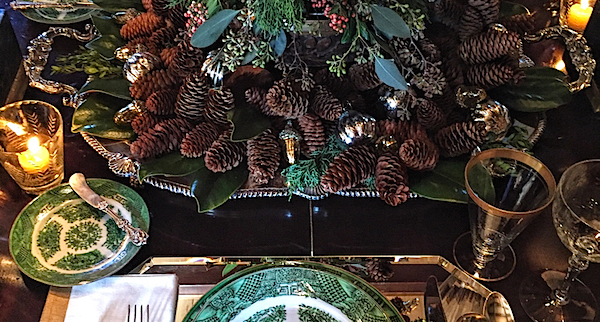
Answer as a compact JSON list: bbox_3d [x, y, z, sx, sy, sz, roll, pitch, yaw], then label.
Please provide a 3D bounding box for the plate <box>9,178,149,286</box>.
[{"bbox_3d":[-0.246,0.081,0.759,0.153,0.021,0.153,2,46,-2],"label":"plate"}]

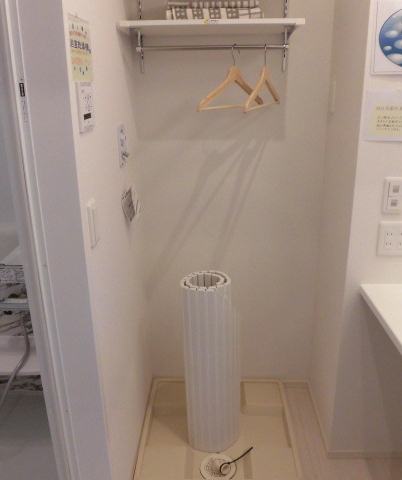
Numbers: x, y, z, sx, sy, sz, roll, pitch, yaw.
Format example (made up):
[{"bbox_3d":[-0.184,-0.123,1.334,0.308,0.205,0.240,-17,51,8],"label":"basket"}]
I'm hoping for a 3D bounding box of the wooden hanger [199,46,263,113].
[{"bbox_3d":[0.117,-0.575,1.575,0.030,0.218,0.420,12,23,33],"label":"wooden hanger"}]

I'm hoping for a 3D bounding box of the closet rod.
[{"bbox_3d":[0.036,-0.669,1.545,0.522,0.022,0.022,0,19,2],"label":"closet rod"}]

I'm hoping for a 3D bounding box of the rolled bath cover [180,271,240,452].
[{"bbox_3d":[0.045,0.508,1.803,0.212,0.730,0.190,0,19,2],"label":"rolled bath cover"}]

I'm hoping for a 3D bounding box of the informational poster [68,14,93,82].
[{"bbox_3d":[-0.287,-0.461,1.078,0.006,0.148,0.172,0,19,2],"label":"informational poster"}]

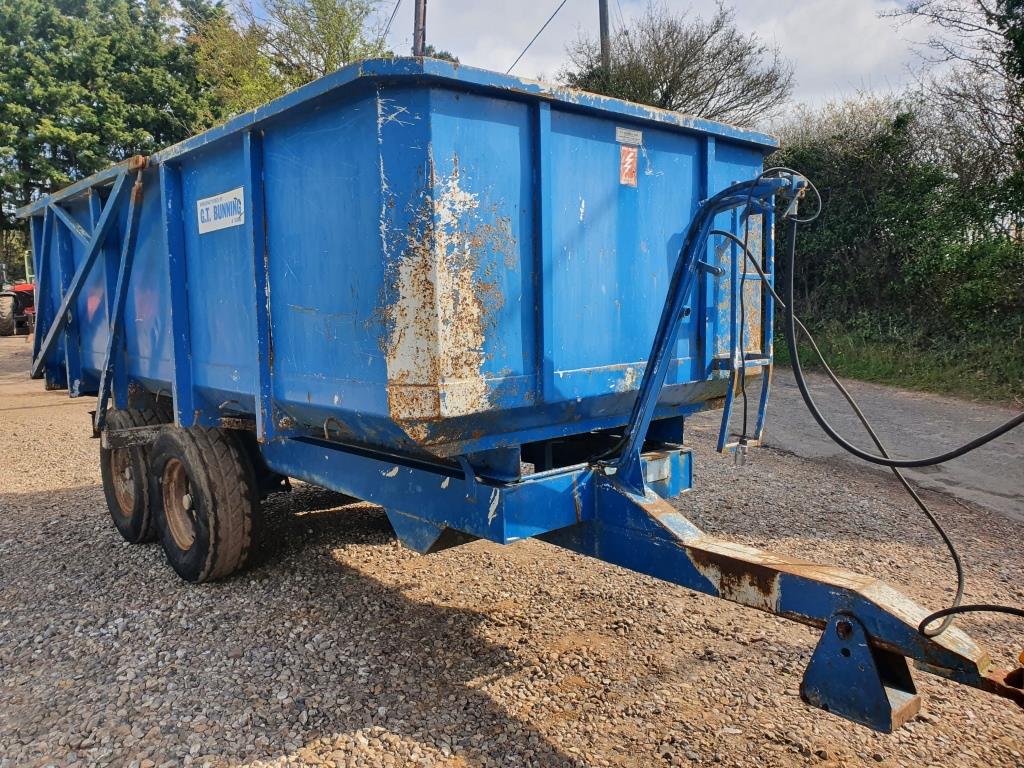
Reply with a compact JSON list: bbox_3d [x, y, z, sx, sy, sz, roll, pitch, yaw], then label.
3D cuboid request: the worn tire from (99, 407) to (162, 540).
[{"bbox_3d":[-2.579,0.640,5.361,0.319,0.906,0.906,-6,8,-42],"label":"worn tire"}]

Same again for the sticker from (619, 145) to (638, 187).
[{"bbox_3d":[0.474,-0.871,3.083,0.101,0.150,0.004,-6,8,-42],"label":"sticker"}]

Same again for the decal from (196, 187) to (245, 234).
[{"bbox_3d":[-1.288,-0.757,3.394,0.005,0.153,0.502,-6,8,-42],"label":"decal"}]

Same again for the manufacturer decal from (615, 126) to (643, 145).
[{"bbox_3d":[0.471,-0.989,3.071,0.164,0.053,0.004,-6,8,-42],"label":"manufacturer decal"}]

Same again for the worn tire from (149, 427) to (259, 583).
[{"bbox_3d":[-1.857,0.706,4.575,0.319,0.906,0.906,-6,8,-42],"label":"worn tire"}]

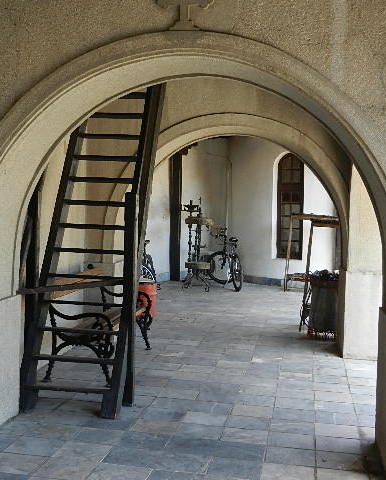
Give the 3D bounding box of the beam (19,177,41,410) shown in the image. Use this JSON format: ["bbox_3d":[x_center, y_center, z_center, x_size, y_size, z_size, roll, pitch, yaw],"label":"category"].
[{"bbox_3d":[-1.220,0.373,5.267,0.130,1.699,0.120,1,3,9],"label":"beam"}]

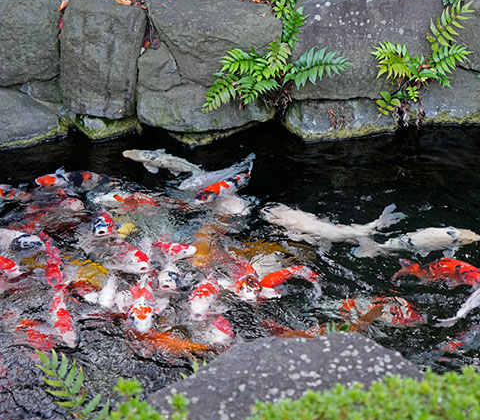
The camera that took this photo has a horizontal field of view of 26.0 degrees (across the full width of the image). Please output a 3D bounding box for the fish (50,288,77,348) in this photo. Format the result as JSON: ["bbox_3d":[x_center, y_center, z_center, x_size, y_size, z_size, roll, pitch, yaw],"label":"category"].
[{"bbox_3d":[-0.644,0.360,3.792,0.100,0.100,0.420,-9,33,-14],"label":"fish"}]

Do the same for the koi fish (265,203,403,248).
[{"bbox_3d":[0.399,0.047,4.295,0.580,0.120,0.160,8,33,12],"label":"koi fish"}]

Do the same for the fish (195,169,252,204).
[{"bbox_3d":[-0.059,-0.098,4.106,0.294,0.090,0.100,-28,44,-33],"label":"fish"}]

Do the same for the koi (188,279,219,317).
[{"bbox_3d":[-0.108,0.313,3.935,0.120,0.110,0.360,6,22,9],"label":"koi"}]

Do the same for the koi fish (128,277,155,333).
[{"bbox_3d":[-0.346,0.341,3.885,0.110,0.110,0.420,1,24,1],"label":"koi fish"}]

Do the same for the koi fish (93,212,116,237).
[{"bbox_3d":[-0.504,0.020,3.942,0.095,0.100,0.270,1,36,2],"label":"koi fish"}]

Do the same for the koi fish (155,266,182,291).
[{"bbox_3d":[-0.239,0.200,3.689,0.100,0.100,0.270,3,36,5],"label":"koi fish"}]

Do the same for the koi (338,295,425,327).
[{"bbox_3d":[0.447,0.339,3.486,0.340,0.100,0.120,7,36,10],"label":"koi"}]

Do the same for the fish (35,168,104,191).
[{"bbox_3d":[-0.659,-0.117,4.133,0.312,0.090,0.110,-2,36,-2],"label":"fish"}]

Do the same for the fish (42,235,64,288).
[{"bbox_3d":[-0.737,0.183,4.075,0.090,0.090,0.400,-9,33,-14],"label":"fish"}]

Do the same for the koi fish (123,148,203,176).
[{"bbox_3d":[-0.311,-0.177,4.235,0.371,0.090,0.110,13,37,17],"label":"koi fish"}]

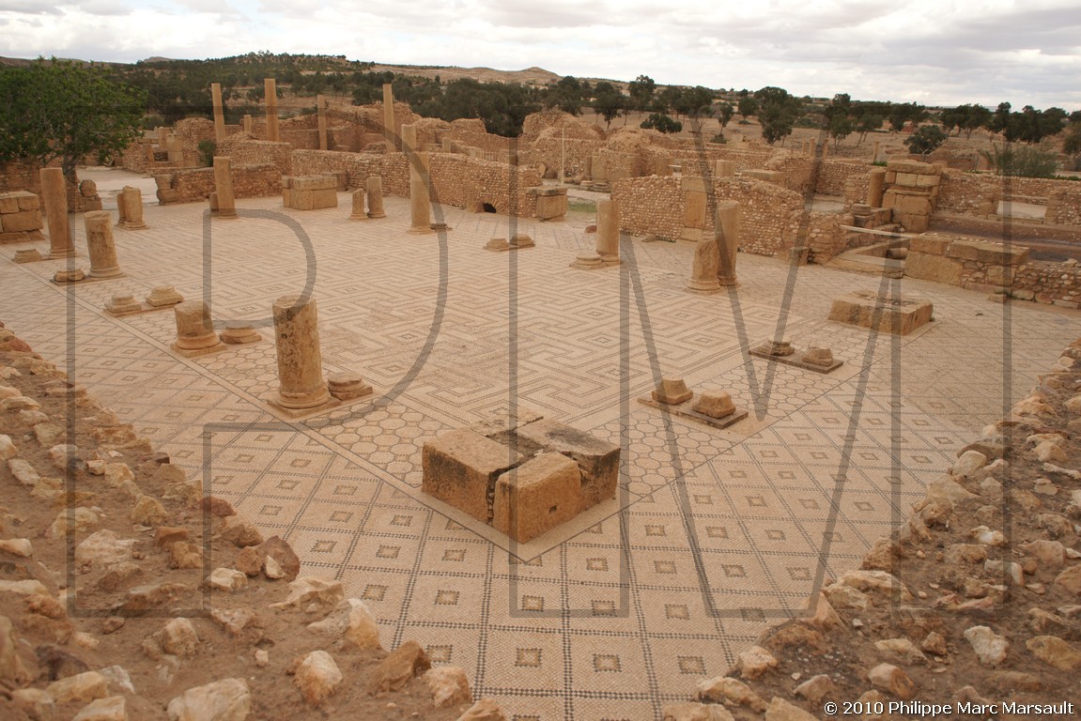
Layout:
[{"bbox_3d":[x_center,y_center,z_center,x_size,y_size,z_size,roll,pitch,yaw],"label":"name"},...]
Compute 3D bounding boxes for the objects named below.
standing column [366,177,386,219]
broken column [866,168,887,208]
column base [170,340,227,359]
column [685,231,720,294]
[{"bbox_3d":[-5.267,-5.198,22.907,0.570,1.250,0.570,18,26,41],"label":"standing column"},{"bbox_3d":[12.447,-6.349,26.700,0.520,1.500,0.520,18,23,40],"label":"broken column"},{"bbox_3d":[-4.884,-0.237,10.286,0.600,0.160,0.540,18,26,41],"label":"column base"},{"bbox_3d":[3.695,-2.237,16.018,0.700,1.178,0.700,18,24,39],"label":"column"}]

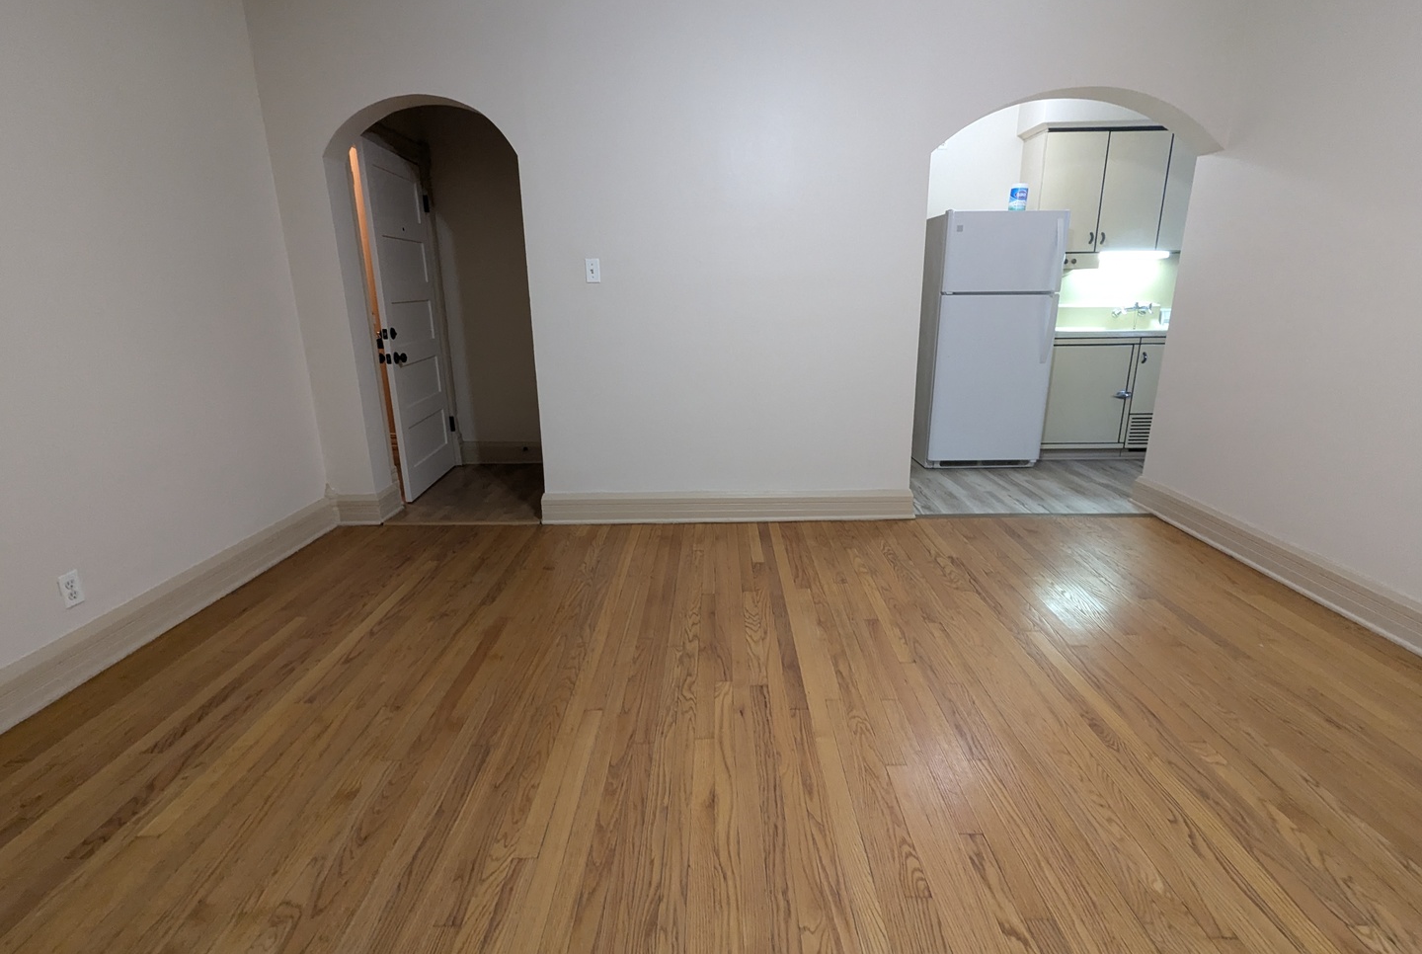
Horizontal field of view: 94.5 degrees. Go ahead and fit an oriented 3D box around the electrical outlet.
[{"bbox_3d":[-2.113,0.373,2.179,0.008,0.114,0.070,-1,16,1],"label":"electrical outlet"}]

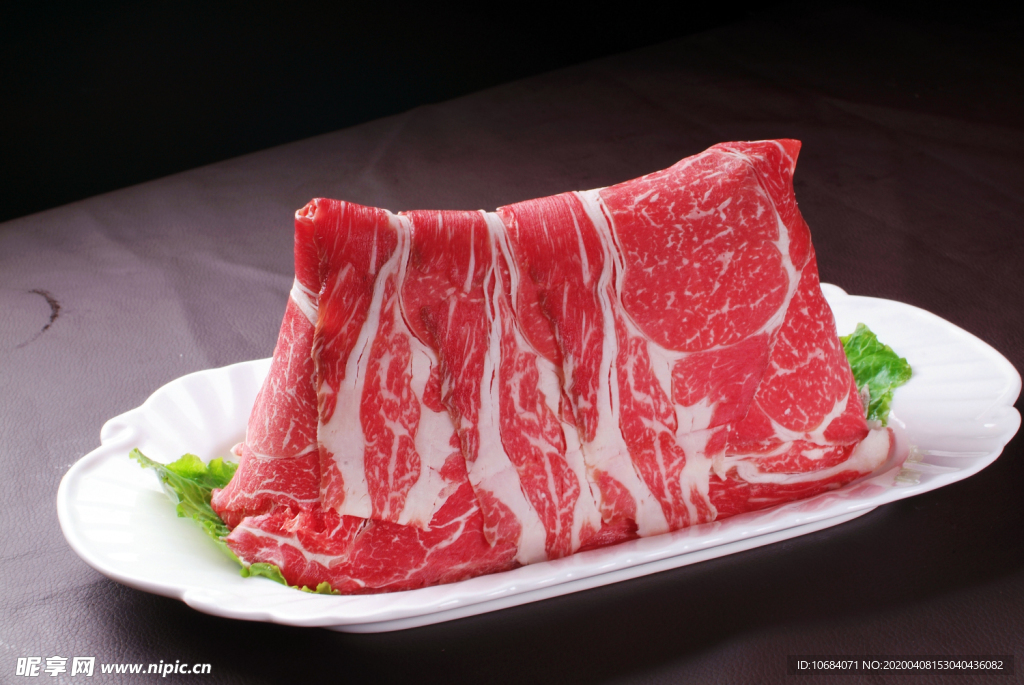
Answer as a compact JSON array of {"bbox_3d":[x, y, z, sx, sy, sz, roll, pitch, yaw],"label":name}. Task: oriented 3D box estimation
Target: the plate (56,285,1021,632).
[{"bbox_3d":[0.018,0.048,0.868,0.398,0.032,0.231,-11,26,-20],"label":"plate"}]

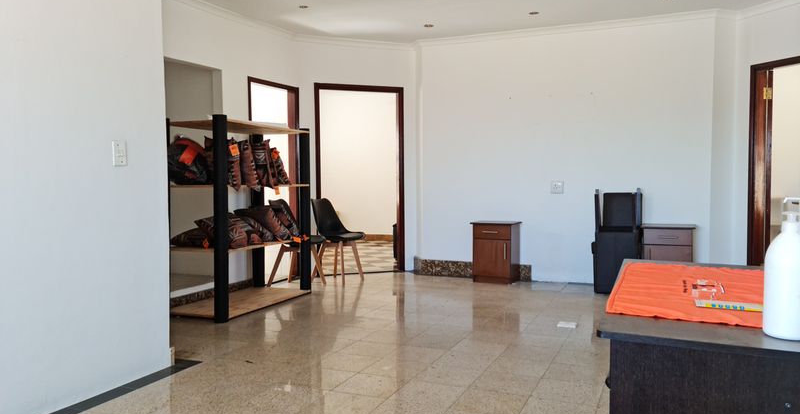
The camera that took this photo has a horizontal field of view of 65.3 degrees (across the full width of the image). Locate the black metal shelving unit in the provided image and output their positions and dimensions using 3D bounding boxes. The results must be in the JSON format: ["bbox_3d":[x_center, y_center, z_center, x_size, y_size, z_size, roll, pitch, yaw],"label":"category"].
[{"bbox_3d":[-1.325,0.057,5.233,0.640,1.500,1.320,1,3,19],"label":"black metal shelving unit"}]

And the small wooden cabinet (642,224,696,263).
[{"bbox_3d":[2.423,0.483,5.633,0.430,0.585,0.360,1,3,23],"label":"small wooden cabinet"}]

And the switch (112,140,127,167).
[{"bbox_3d":[-1.394,-0.267,3.115,0.012,0.122,0.075,1,3,23],"label":"switch"}]

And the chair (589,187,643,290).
[{"bbox_3d":[2.010,0.303,5.744,0.420,0.940,0.500,1,3,23],"label":"chair"}]

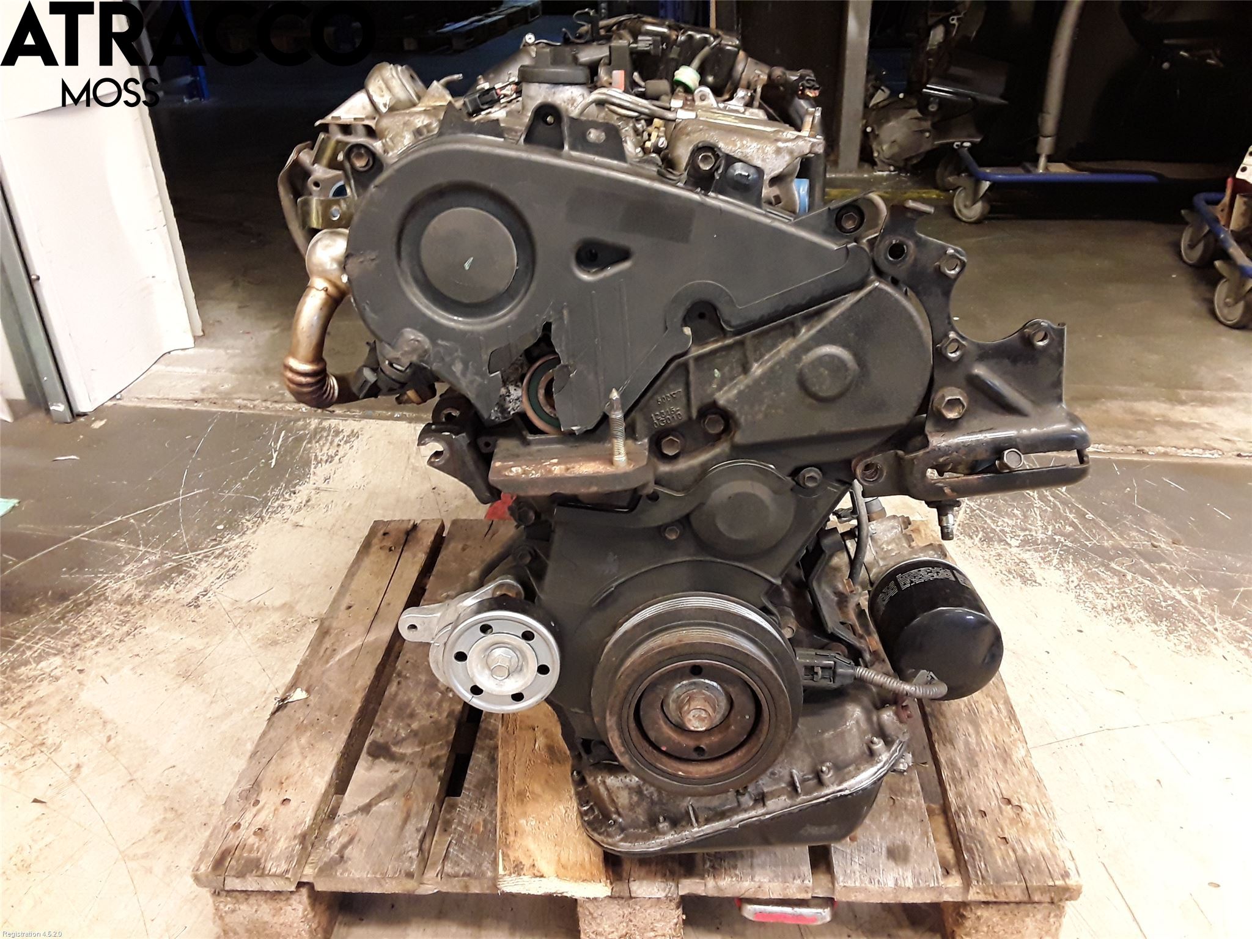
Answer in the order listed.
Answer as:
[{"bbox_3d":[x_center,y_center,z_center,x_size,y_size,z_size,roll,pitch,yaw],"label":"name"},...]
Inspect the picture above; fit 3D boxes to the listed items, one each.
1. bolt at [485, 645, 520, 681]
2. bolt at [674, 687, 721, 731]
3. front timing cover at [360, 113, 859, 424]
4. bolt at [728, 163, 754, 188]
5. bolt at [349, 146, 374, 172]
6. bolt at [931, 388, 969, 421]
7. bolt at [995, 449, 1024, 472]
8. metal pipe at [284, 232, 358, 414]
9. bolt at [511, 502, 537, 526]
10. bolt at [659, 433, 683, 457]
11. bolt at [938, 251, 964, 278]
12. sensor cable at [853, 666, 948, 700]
[{"bbox_3d":[-0.098,0.153,0.802,0.026,0.026,0.016,0,29,4],"label":"bolt"},{"bbox_3d":[0.054,0.182,0.767,0.031,0.031,0.020,0,29,4],"label":"bolt"},{"bbox_3d":[-0.013,-0.125,0.657,0.339,0.203,0.060,0,29,4],"label":"front timing cover"},{"bbox_3d":[0.074,-0.189,0.651,0.015,0.015,0.012,0,29,4],"label":"bolt"},{"bbox_3d":[-0.170,-0.199,0.649,0.014,0.014,0.012,0,29,4],"label":"bolt"},{"bbox_3d":[0.227,-0.046,0.709,0.022,0.022,0.016,0,29,4],"label":"bolt"},{"bbox_3d":[0.280,-0.006,0.739,0.016,0.016,0.014,0,29,4],"label":"bolt"},{"bbox_3d":[-0.245,-0.126,0.831,0.072,0.150,0.085,0,29,4],"label":"metal pipe"},{"bbox_3d":[-0.079,0.035,0.791,0.017,0.017,0.015,0,29,4],"label":"bolt"},{"bbox_3d":[0.034,-0.018,0.759,0.017,0.017,0.012,0,29,4],"label":"bolt"},{"bbox_3d":[0.216,-0.136,0.672,0.015,0.015,0.012,0,29,4],"label":"bolt"},{"bbox_3d":[0.224,0.174,0.830,0.070,0.022,0.030,0,29,4],"label":"sensor cable"}]

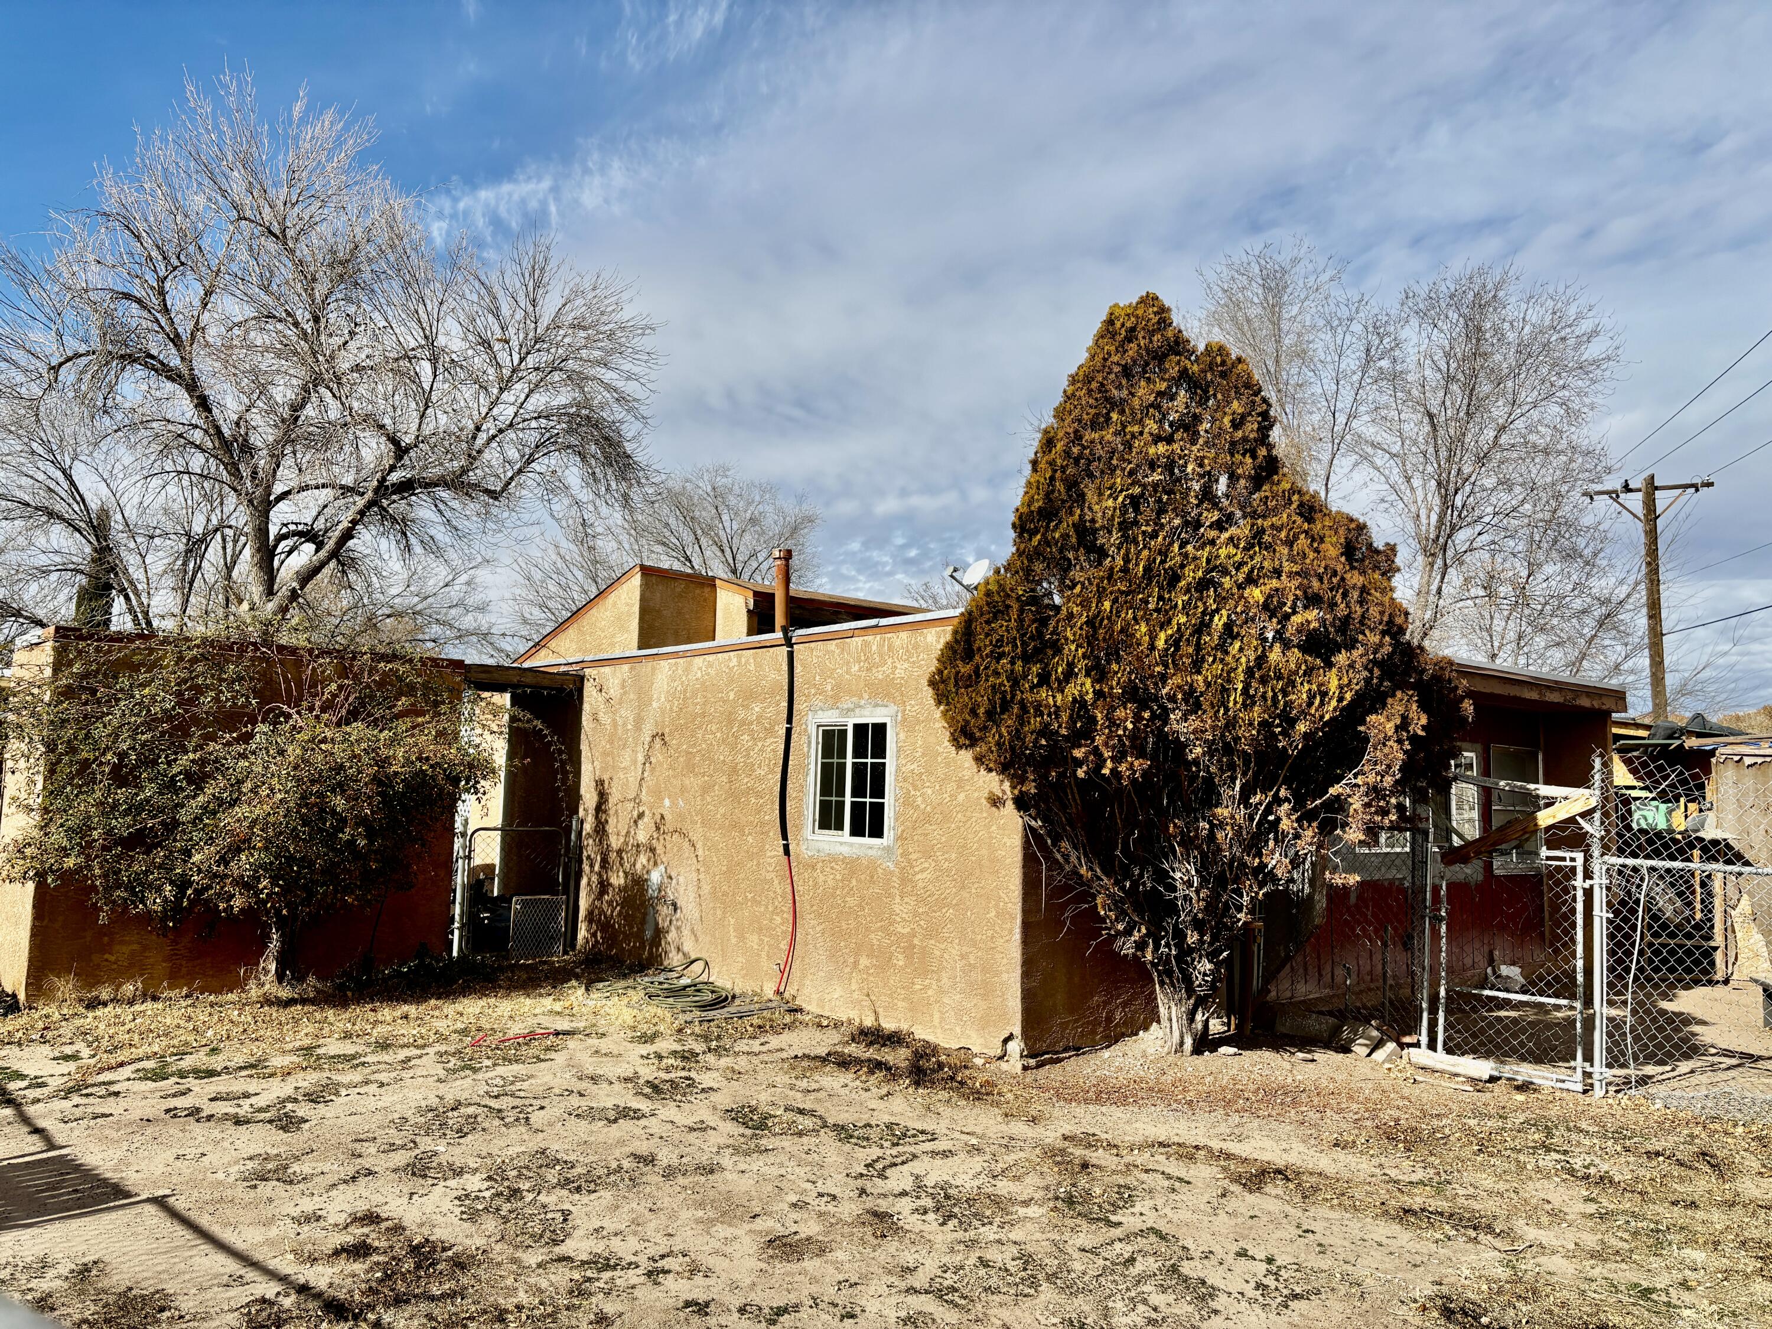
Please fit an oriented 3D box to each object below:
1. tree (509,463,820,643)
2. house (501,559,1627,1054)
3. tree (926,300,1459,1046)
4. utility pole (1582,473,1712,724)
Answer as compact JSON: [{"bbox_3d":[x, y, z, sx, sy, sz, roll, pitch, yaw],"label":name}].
[{"bbox_3d":[-5.083,-0.128,30.144,7.055,9.095,6.702,1,-6,0],"label":"tree"},{"bbox_3d":[1.612,1.093,14.063,9.400,3.800,8.400,6,-8,-43],"label":"house"},{"bbox_3d":[2.028,-0.003,8.640,3.400,4.947,3.200,1,-6,0],"label":"tree"},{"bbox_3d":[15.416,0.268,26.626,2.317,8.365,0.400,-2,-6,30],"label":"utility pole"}]

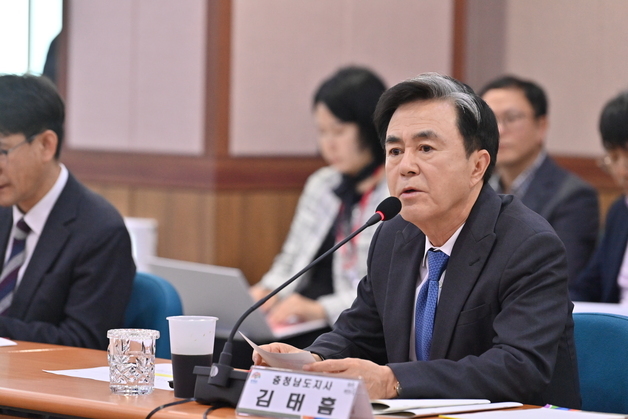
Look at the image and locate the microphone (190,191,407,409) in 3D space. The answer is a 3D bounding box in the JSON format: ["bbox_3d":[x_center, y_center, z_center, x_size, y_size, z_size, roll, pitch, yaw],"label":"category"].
[{"bbox_3d":[-0.043,0.143,5.334,0.368,0.331,0.130,0,3,-34],"label":"microphone"}]

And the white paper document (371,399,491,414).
[{"bbox_3d":[0.116,0.308,5.296,0.280,0.015,0.210,-1,3,-42],"label":"white paper document"}]

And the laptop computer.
[{"bbox_3d":[-0.158,0.190,7.250,0.300,0.190,0.315,-1,3,-44],"label":"laptop computer"}]

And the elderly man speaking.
[{"bbox_3d":[0.210,0.395,5.596,0.660,1.260,0.540,-1,3,-44],"label":"elderly man speaking"}]

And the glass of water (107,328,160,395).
[{"bbox_3d":[-0.298,0.251,5.347,0.086,0.102,0.086,1,2,0],"label":"glass of water"}]

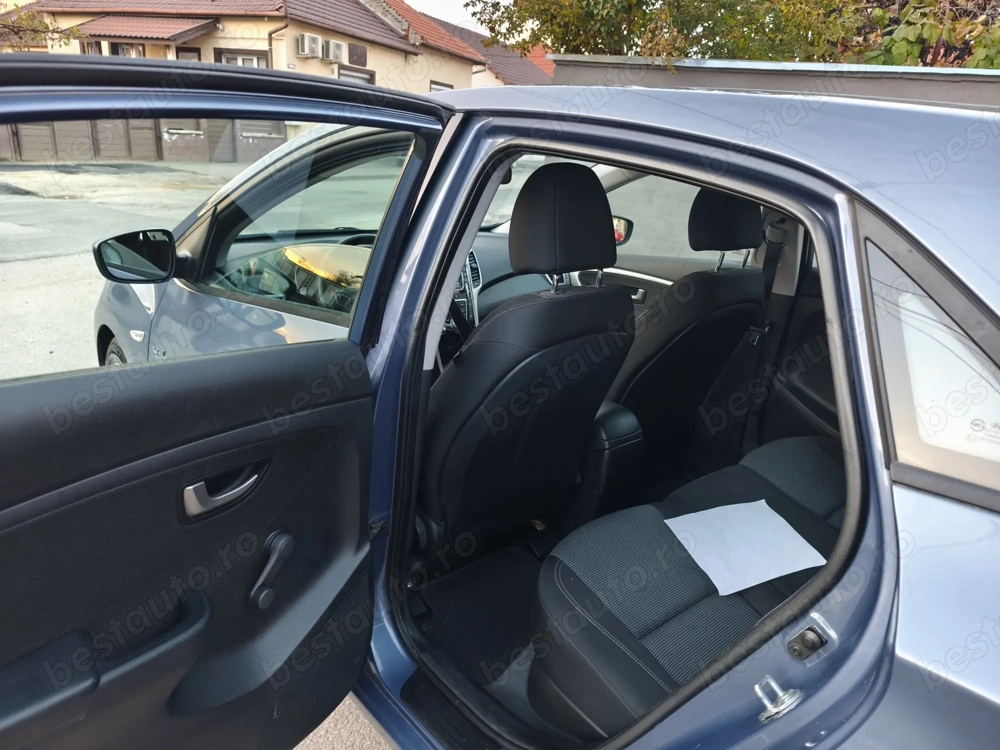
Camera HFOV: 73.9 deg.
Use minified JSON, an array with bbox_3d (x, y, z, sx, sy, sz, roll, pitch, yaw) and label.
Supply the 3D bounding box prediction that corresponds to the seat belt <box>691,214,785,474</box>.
[{"bbox_3d":[0.779,-0.086,2.185,0.130,0.820,0.220,-14,26,-34],"label":"seat belt"}]

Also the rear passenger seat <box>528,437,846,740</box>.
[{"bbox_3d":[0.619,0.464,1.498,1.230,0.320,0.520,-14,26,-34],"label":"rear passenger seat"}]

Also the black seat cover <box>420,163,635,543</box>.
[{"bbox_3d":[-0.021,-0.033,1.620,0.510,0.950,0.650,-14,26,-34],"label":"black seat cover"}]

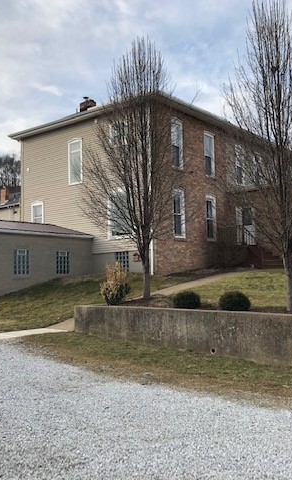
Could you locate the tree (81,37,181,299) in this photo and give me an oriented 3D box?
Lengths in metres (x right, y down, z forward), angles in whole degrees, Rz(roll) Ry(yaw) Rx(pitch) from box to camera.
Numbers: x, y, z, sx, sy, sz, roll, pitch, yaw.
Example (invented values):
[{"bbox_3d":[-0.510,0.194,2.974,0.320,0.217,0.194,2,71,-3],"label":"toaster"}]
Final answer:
[{"bbox_3d":[-0.386,-1.807,12.900,2.492,6.528,2.492,-1,-5,0],"label":"tree"}]

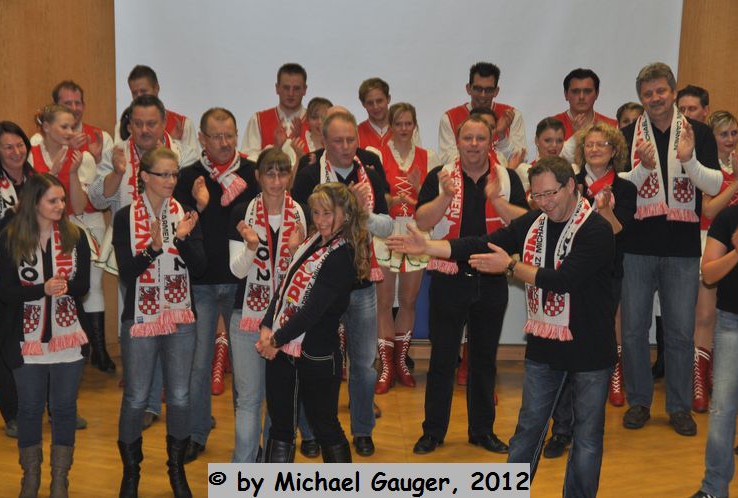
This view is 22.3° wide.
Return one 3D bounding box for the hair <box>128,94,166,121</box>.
[{"bbox_3d":[-1.136,-0.726,9.603,0.185,0.130,0.200,0,14,-5],"label":"hair"}]

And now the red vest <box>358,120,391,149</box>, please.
[{"bbox_3d":[0.067,-0.473,10.859,0.420,0.580,0.270,0,12,-3],"label":"red vest"}]

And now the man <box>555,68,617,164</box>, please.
[{"bbox_3d":[1.249,-0.140,10.907,0.540,1.800,0.380,1,12,3],"label":"man"}]

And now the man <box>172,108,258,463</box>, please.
[{"bbox_3d":[-0.778,0.156,9.491,0.500,1.775,0.440,-3,12,-15],"label":"man"}]

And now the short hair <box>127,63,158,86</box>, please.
[{"bbox_3d":[-1.304,-0.993,10.781,0.180,0.150,0.200,6,13,24],"label":"short hair"}]

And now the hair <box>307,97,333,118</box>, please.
[{"bbox_3d":[-0.271,-0.785,10.468,0.160,0.140,0.180,-3,14,-15],"label":"hair"}]

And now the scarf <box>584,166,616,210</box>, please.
[{"bbox_3d":[1.168,-0.310,9.448,0.180,0.230,0.160,3,14,8],"label":"scarf"}]

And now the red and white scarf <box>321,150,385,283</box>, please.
[{"bbox_3d":[-0.094,-0.159,9.474,0.330,0.670,0.270,-2,12,-12],"label":"red and white scarf"}]

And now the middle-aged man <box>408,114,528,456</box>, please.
[{"bbox_3d":[0.503,0.199,9.549,0.570,1.753,0.430,2,14,2],"label":"middle-aged man"}]

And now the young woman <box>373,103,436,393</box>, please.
[{"bbox_3d":[0.200,-0.019,10.679,0.420,1.640,0.380,2,12,5],"label":"young woman"}]

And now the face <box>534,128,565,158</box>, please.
[{"bbox_3d":[0.976,-0.562,10.072,0.150,0.180,0.120,-2,14,-12],"label":"face"}]

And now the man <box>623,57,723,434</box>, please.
[{"bbox_3d":[1.599,-0.002,9.934,0.540,1.940,0.450,2,12,8],"label":"man"}]

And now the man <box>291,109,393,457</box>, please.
[{"bbox_3d":[-0.143,0.188,9.482,0.510,1.782,0.430,-3,14,-15],"label":"man"}]

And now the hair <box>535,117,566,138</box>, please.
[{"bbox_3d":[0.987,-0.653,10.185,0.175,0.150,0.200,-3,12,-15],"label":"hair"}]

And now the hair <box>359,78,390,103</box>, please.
[{"bbox_3d":[0.032,-0.908,10.797,0.180,0.150,0.200,3,12,12],"label":"hair"}]

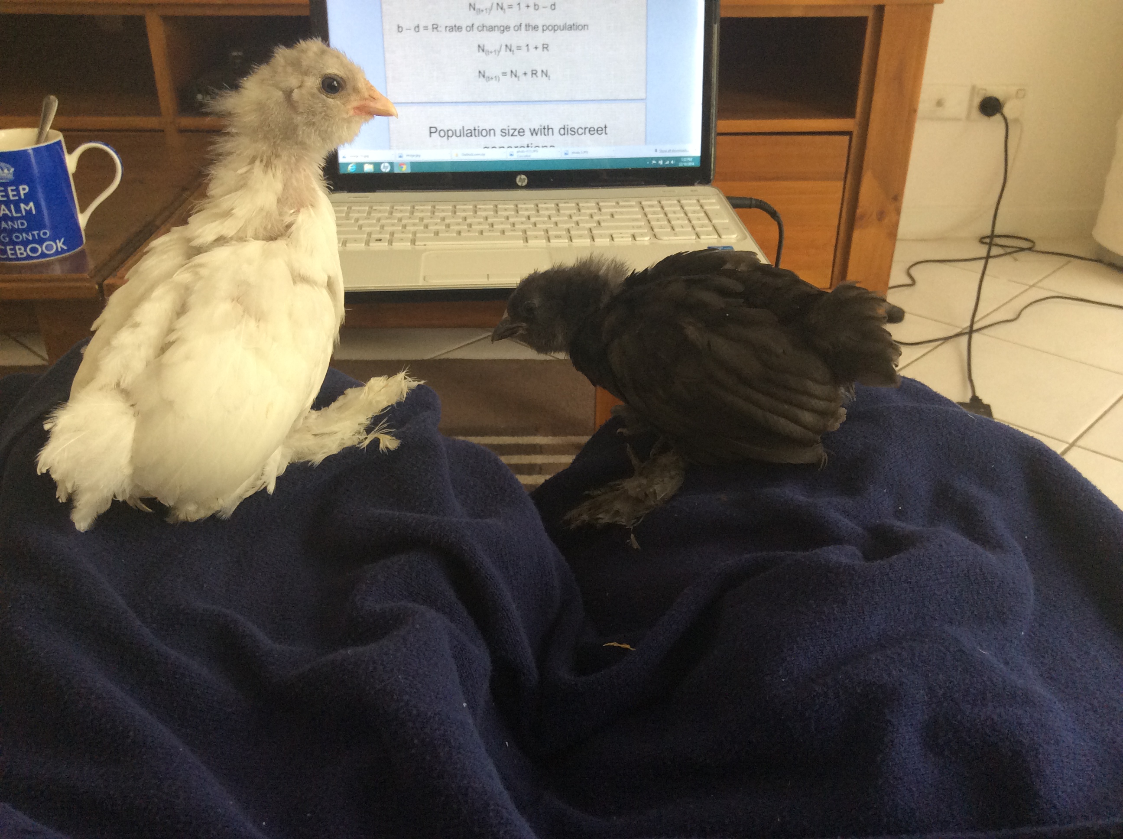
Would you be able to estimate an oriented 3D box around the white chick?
[{"bbox_3d":[-0.145,-0.060,0.473,0.175,0.195,0.115,-23,37,-34],"label":"white chick"}]

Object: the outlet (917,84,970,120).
[{"bbox_3d":[0.819,-0.683,2.310,0.116,0.074,0.013,0,30,0],"label":"outlet"}]

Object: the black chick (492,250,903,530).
[{"bbox_3d":[0.068,-0.021,0.513,0.190,0.125,0.105,0,30,0],"label":"black chick"}]

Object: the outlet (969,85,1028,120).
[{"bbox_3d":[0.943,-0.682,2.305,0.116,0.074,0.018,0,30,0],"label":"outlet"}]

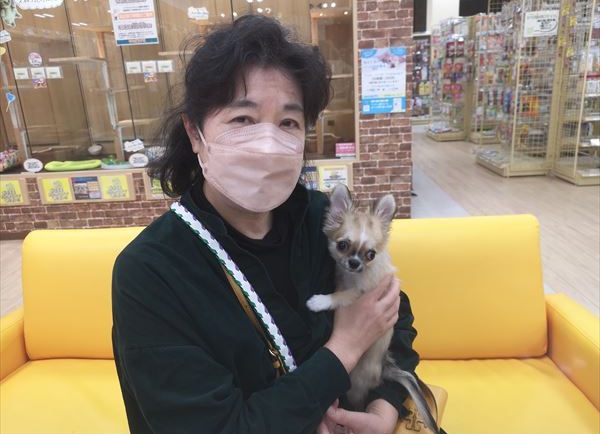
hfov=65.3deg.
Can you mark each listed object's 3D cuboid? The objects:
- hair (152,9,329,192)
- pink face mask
[{"bbox_3d":[-0.082,-0.152,0.676,0.230,0.255,0.225,-4,13,-26],"label":"hair"},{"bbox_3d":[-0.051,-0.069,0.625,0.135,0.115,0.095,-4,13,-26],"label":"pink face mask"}]

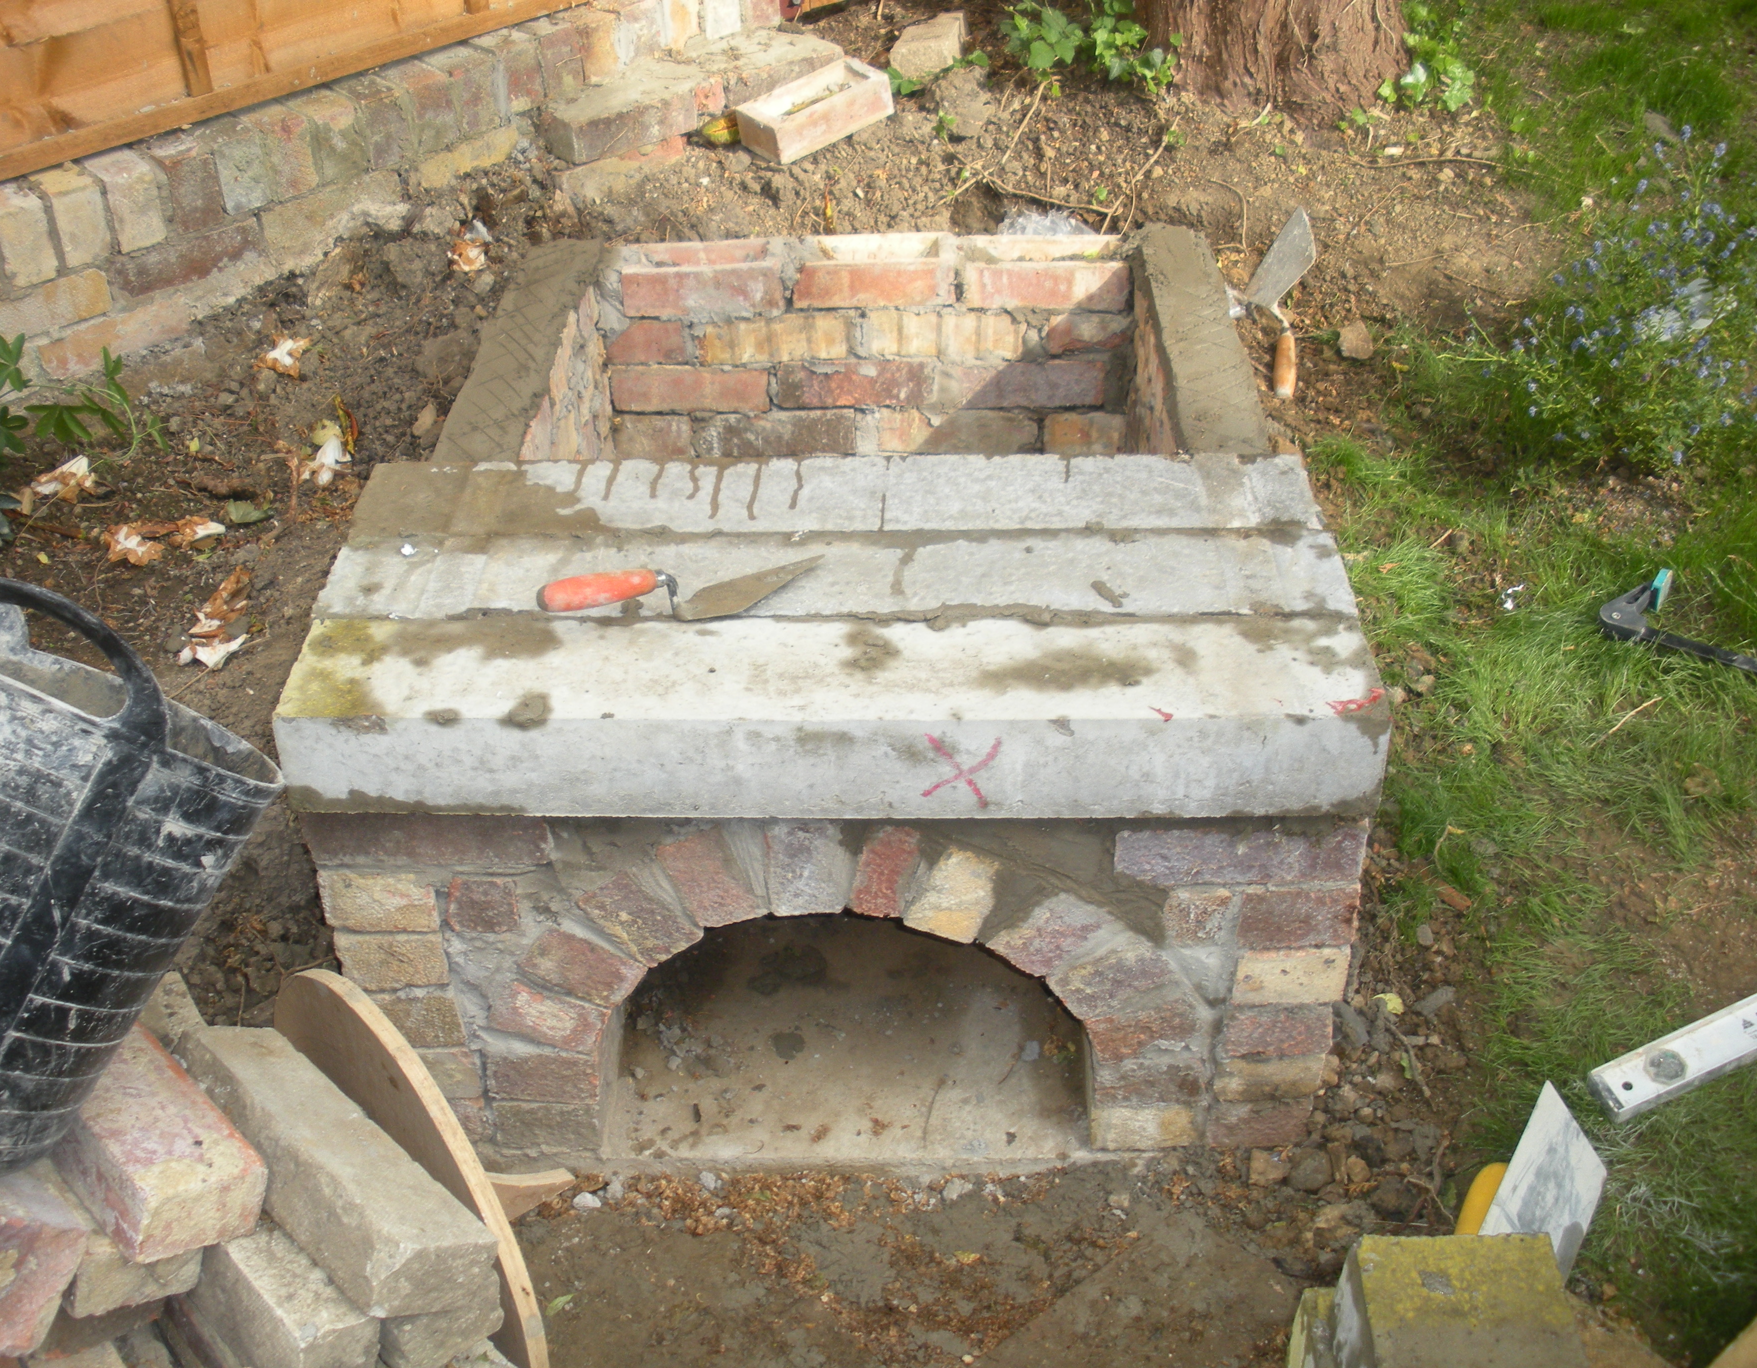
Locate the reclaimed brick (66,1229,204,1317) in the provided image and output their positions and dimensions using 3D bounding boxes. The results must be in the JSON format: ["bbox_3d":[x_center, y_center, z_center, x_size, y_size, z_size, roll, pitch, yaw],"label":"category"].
[{"bbox_3d":[-0.691,0.461,1.691,0.102,0.065,0.205,-5,26,-40],"label":"reclaimed brick"}]

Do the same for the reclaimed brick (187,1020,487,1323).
[{"bbox_3d":[-0.422,0.366,1.445,0.265,0.060,0.099,30,12,32],"label":"reclaimed brick"}]

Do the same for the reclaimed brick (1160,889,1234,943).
[{"bbox_3d":[0.287,0.163,1.751,0.055,0.066,0.150,0,37,2],"label":"reclaimed brick"}]

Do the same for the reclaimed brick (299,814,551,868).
[{"bbox_3d":[-0.392,0.100,1.680,0.219,0.067,0.105,0,39,1],"label":"reclaimed brick"}]

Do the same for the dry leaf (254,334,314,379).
[{"bbox_3d":[-0.824,-0.455,2.628,0.080,0.030,0.080,0,39,1],"label":"dry leaf"}]

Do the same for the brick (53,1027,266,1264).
[{"bbox_3d":[-0.641,0.392,1.643,0.218,0.067,0.104,34,25,33],"label":"brick"}]

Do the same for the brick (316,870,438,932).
[{"bbox_3d":[-0.440,0.130,1.765,0.101,0.067,0.213,1,37,1],"label":"brick"}]

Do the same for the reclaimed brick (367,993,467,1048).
[{"bbox_3d":[-0.446,0.261,1.882,0.103,0.066,0.200,0,37,2],"label":"reclaimed brick"}]

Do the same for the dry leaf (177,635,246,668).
[{"bbox_3d":[-0.733,-0.035,2.088,0.068,0.020,0.045,0,36,0],"label":"dry leaf"}]

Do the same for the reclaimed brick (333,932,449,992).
[{"bbox_3d":[-0.440,0.187,1.808,0.101,0.066,0.213,0,37,1],"label":"reclaimed brick"}]

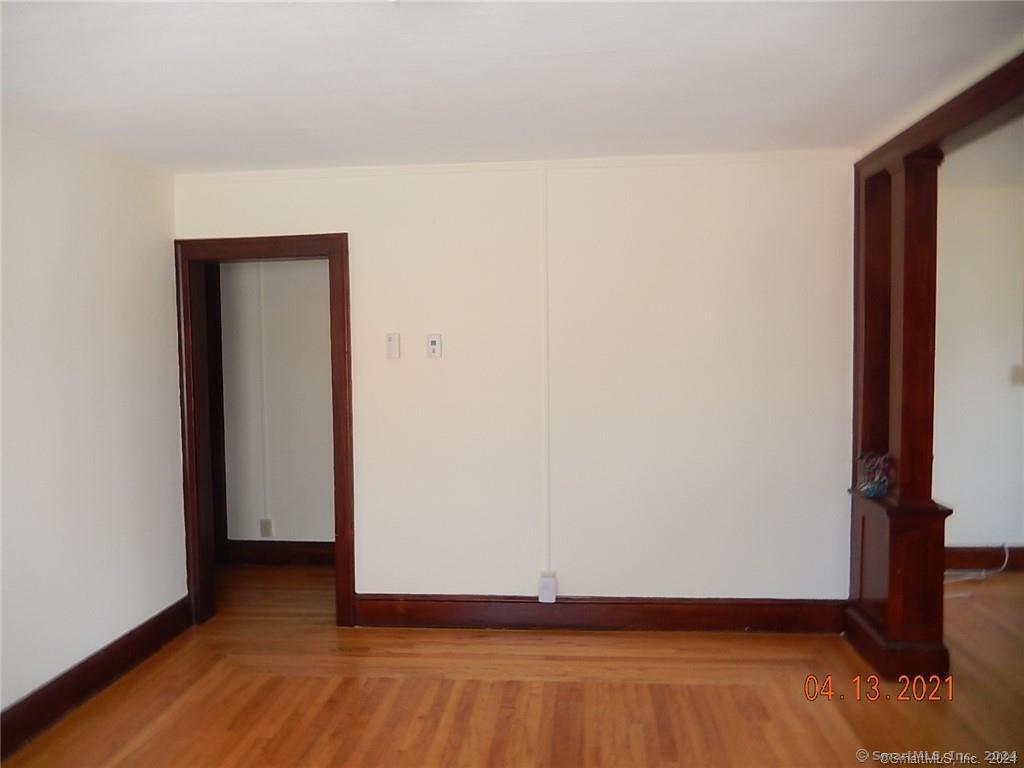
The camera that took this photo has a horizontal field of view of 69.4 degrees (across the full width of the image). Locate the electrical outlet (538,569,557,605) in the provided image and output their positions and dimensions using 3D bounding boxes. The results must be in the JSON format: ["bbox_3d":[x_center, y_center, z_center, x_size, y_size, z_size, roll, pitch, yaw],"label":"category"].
[{"bbox_3d":[0.191,1.074,3.938,0.093,0.177,0.045,-1,2,5],"label":"electrical outlet"}]

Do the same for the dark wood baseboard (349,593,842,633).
[{"bbox_3d":[0.441,1.219,3.937,2.601,0.180,0.022,-1,2,5],"label":"dark wood baseboard"}]

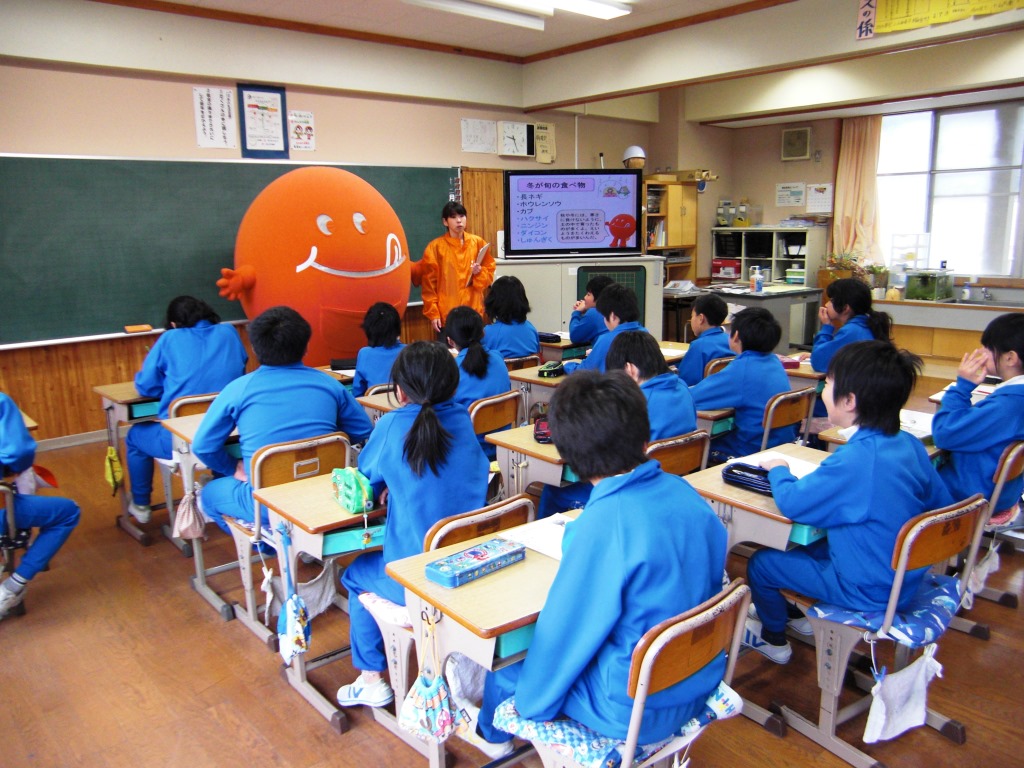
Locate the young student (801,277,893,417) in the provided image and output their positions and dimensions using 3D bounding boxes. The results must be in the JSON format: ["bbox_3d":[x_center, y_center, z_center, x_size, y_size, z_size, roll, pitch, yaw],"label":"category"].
[{"bbox_3d":[1.748,0.058,4.070,0.430,1.120,0.570,-10,15,-38],"label":"young student"}]

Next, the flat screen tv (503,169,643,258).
[{"bbox_3d":[0.539,-1.456,7.119,1.200,0.730,0.120,-3,11,-7],"label":"flat screen tv"}]

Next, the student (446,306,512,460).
[{"bbox_3d":[-0.213,0.198,3.596,0.420,1.120,0.580,-10,15,-38],"label":"student"}]

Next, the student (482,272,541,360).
[{"bbox_3d":[-0.079,-0.050,4.612,0.383,1.107,0.642,-9,14,-34],"label":"student"}]

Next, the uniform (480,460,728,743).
[{"bbox_3d":[0.138,0.555,1.905,0.534,0.846,0.655,-8,13,-31],"label":"uniform"}]

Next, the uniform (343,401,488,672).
[{"bbox_3d":[-0.270,0.463,2.338,0.420,0.900,0.540,-11,15,-39],"label":"uniform"}]

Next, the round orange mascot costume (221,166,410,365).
[{"bbox_3d":[-1.337,-0.596,5.922,1.480,1.840,1.200,-10,14,-38],"label":"round orange mascot costume"}]

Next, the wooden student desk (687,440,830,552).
[{"bbox_3d":[0.851,0.606,2.567,0.600,0.680,0.400,-10,14,-36],"label":"wooden student desk"}]

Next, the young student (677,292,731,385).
[{"bbox_3d":[0.914,-0.025,4.525,0.430,1.000,0.620,-10,14,-37],"label":"young student"}]

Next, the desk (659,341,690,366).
[{"bbox_3d":[0.843,0.133,4.659,0.600,0.640,0.420,-10,14,-38],"label":"desk"}]

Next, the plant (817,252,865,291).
[{"bbox_3d":[3.103,-1.050,7.800,0.320,0.380,0.380,-12,15,-42],"label":"plant"}]

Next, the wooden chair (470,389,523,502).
[{"bbox_3d":[-0.167,0.384,3.782,0.453,0.675,0.388,8,15,41],"label":"wooden chair"}]

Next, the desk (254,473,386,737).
[{"bbox_3d":[-0.397,0.613,2.579,0.621,0.615,0.429,-10,14,-37],"label":"desk"}]

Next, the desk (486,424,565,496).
[{"bbox_3d":[0.280,0.492,3.044,0.621,0.642,0.429,-10,14,-38],"label":"desk"}]

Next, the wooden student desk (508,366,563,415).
[{"bbox_3d":[0.332,0.252,4.101,0.600,0.640,0.420,-9,14,-35],"label":"wooden student desk"}]

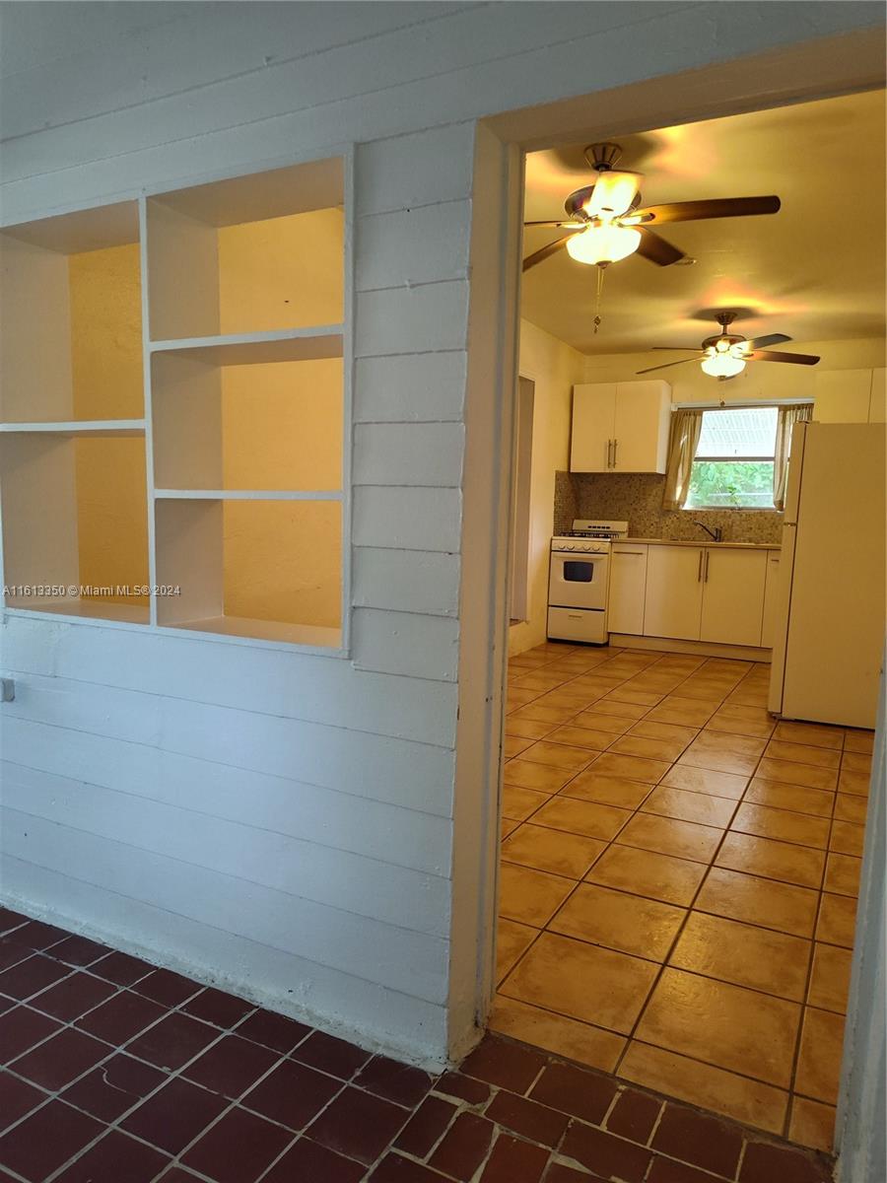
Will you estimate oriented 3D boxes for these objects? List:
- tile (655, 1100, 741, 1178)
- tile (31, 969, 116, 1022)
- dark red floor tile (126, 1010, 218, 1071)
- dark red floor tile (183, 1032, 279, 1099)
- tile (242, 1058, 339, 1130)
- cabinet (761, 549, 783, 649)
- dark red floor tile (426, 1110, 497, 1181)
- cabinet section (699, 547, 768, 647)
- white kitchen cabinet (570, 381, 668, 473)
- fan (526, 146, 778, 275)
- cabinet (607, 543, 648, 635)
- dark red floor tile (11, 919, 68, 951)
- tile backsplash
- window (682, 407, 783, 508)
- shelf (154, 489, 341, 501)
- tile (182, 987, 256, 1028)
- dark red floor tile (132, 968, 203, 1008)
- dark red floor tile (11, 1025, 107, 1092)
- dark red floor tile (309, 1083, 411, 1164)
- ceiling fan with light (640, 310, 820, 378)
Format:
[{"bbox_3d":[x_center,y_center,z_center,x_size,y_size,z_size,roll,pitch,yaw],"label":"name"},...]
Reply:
[{"bbox_3d":[0.490,1.060,1.510,0.150,0.013,0.124,5,7,27],"label":"tile"},{"bbox_3d":[-0.893,0.985,1.906,0.151,0.013,0.149,5,7,27],"label":"tile"},{"bbox_3d":[-0.597,1.004,1.748,0.153,0.010,0.147,5,7,27],"label":"dark red floor tile"},{"bbox_3d":[-0.454,1.020,1.684,0.151,0.013,0.149,5,7,27],"label":"dark red floor tile"},{"bbox_3d":[-0.309,1.032,1.609,0.151,0.013,0.149,5,7,27],"label":"tile"},{"bbox_3d":[2.777,0.043,6.206,0.380,0.780,0.610,5,7,28],"label":"cabinet"},{"bbox_3d":[0.037,1.053,1.489,0.081,0.013,0.140,5,7,27],"label":"dark red floor tile"},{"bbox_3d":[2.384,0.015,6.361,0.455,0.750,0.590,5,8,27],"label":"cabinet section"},{"bbox_3d":[1.559,-1.415,6.889,0.757,0.757,0.330,5,7,28],"label":"white kitchen cabinet"},{"bbox_3d":[0.635,-1.522,3.126,1.270,0.458,1.270,5,7,28],"label":"fan"},{"bbox_3d":[1.675,-0.043,6.797,0.302,0.760,0.590,5,8,28],"label":"cabinet"},{"bbox_3d":[-1.113,0.947,2.149,0.148,0.010,0.095,5,7,27],"label":"dark red floor tile"},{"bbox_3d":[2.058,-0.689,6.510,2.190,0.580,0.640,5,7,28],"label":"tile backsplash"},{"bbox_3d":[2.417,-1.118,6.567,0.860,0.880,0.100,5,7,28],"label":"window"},{"bbox_3d":[-0.399,-0.227,1.871,0.542,0.021,0.235,5,7,27],"label":"shelf"},{"bbox_3d":[-0.534,0.993,1.859,0.156,0.010,0.097,5,7,27],"label":"tile"},{"bbox_3d":[-0.683,0.985,1.942,0.152,0.013,0.102,5,7,27],"label":"dark red floor tile"},{"bbox_3d":[-0.816,1.007,1.686,0.153,0.010,0.147,5,7,27],"label":"dark red floor tile"},{"bbox_3d":[-0.164,1.043,1.536,0.149,0.013,0.148,5,7,27],"label":"dark red floor tile"},{"bbox_3d":[1.989,-1.729,5.593,1.280,0.460,1.280,5,8,28],"label":"ceiling fan with light"}]

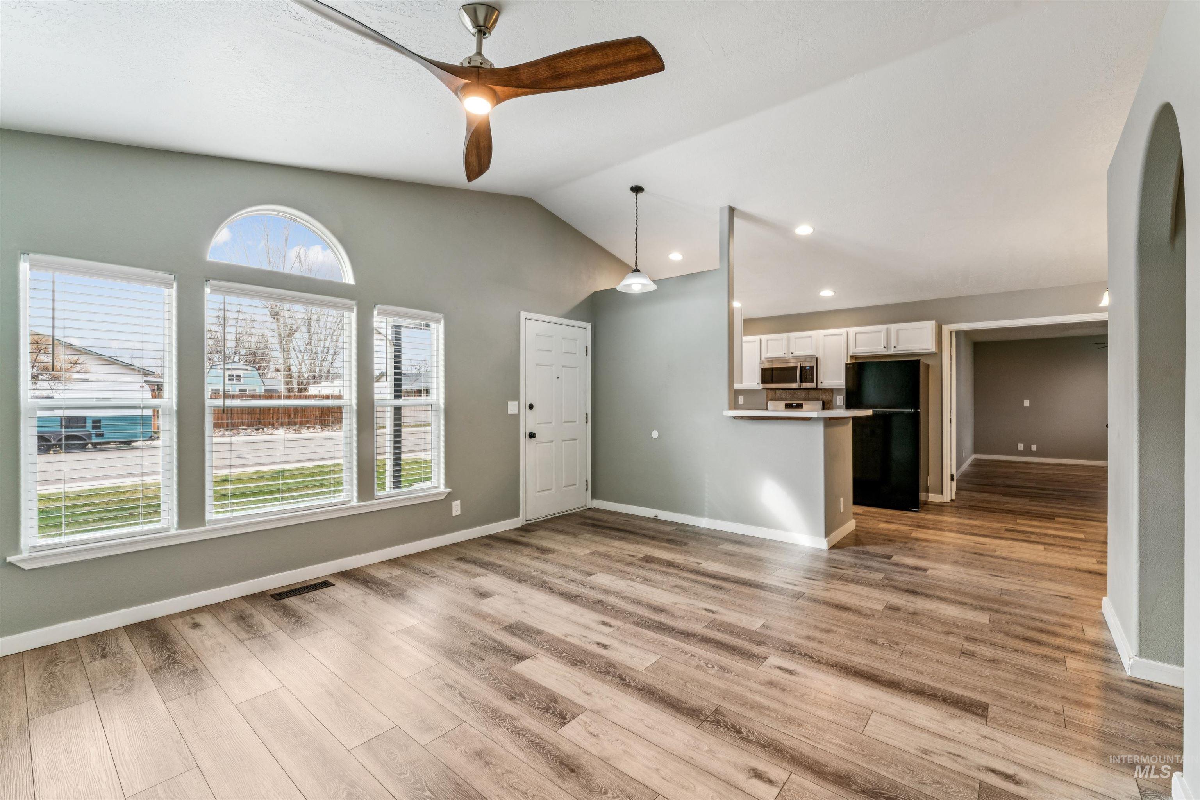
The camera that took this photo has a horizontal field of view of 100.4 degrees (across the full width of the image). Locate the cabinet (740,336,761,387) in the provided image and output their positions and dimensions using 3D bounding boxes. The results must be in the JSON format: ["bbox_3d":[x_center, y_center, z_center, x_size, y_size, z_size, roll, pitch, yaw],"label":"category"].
[{"bbox_3d":[2.302,-0.539,7.461,0.353,0.774,0.347,0,0,40],"label":"cabinet"}]

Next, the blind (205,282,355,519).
[{"bbox_3d":[-2.134,0.012,3.405,0.062,1.473,0.875,0,0,40],"label":"blind"}]

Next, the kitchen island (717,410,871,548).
[{"bbox_3d":[1.804,0.665,4.646,1.003,1.145,1.151,0,0,40],"label":"kitchen island"}]

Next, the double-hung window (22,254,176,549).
[{"bbox_3d":[-2.719,0.020,2.742,0.105,1.496,0.594,0,0,40],"label":"double-hung window"}]

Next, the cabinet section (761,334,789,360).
[{"bbox_3d":[2.585,-0.754,7.199,0.381,0.360,0.320,0,0,40],"label":"cabinet section"}]

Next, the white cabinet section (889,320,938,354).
[{"bbox_3d":[3.855,-0.747,6.141,0.470,0.374,0.320,0,0,40],"label":"white cabinet section"}]

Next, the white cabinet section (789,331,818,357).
[{"bbox_3d":[2.882,-0.754,6.952,0.391,0.360,0.320,0,0,40],"label":"white cabinet section"}]

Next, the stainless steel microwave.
[{"bbox_3d":[2.719,-0.360,7.059,0.761,0.406,0.396,0,0,40],"label":"stainless steel microwave"}]

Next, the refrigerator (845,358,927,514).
[{"bbox_3d":[3.485,0.398,6.045,0.748,1.680,0.805,0,0,40],"label":"refrigerator"}]

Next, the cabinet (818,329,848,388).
[{"bbox_3d":[3.176,-0.540,6.721,0.365,0.770,0.347,0,0,40],"label":"cabinet"}]

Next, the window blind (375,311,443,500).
[{"bbox_3d":[-1.563,0.012,4.078,0.062,1.473,0.582,0,0,40],"label":"window blind"}]

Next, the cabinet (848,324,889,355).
[{"bbox_3d":[3.499,-0.736,6.446,0.470,0.378,0.347,0,0,40],"label":"cabinet"}]

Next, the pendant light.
[{"bbox_3d":[0.341,-1.518,4.657,0.378,0.951,0.378,0,0,0],"label":"pendant light"}]

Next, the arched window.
[{"bbox_3d":[-2.151,-1.075,3.413,0.105,0.442,0.891,0,0,40],"label":"arched window"}]

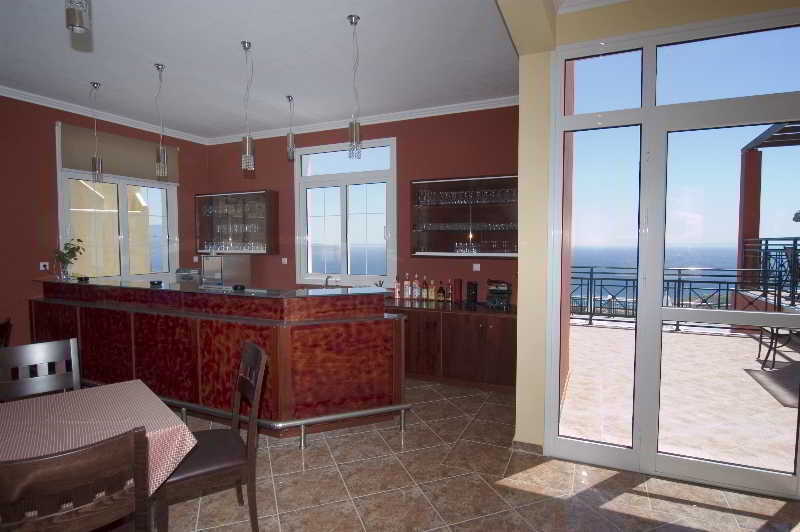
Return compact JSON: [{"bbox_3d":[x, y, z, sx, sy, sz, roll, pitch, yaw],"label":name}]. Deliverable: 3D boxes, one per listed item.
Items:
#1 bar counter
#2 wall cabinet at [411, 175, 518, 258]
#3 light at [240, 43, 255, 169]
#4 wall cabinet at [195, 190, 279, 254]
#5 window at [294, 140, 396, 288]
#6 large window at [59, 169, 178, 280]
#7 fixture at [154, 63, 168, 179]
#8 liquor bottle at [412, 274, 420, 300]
[{"bbox_3d":[-1.911,0.737,3.958,4.028,1.140,0.973,1,3,22],"label":"bar counter"},{"bbox_3d":[0.797,-0.544,4.602,1.322,0.891,0.258,1,3,22],"label":"wall cabinet"},{"bbox_3d":[-1.260,-1.318,3.318,0.102,1.070,0.102,1,3,22],"label":"light"},{"bbox_3d":[-2.415,-0.614,5.909,1.317,0.897,0.258,1,3,22],"label":"wall cabinet"},{"bbox_3d":[-0.749,-0.680,5.398,1.539,1.899,0.122,1,3,22],"label":"window"},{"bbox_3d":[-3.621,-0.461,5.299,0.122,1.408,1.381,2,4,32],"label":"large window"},{"bbox_3d":[-2.221,-1.350,3.740,0.102,1.053,0.102,1,3,22],"label":"fixture"},{"bbox_3d":[0.205,0.250,4.877,0.085,0.305,0.085,1,3,22],"label":"liquor bottle"}]

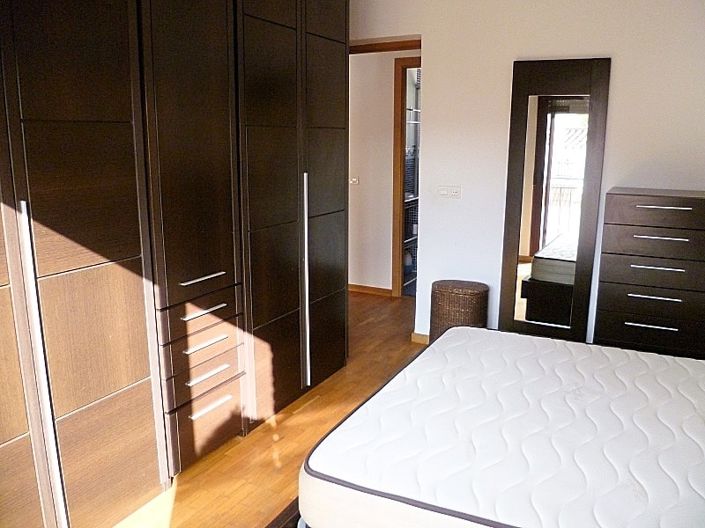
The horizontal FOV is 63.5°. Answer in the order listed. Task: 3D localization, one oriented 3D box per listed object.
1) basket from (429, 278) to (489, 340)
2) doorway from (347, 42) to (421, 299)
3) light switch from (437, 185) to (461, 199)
[{"bbox_3d":[0.702,0.396,3.779,0.370,0.515,0.330,7,14,27],"label":"basket"},{"bbox_3d":[0.191,-0.539,4.314,0.820,2.100,0.200,7,14,27],"label":"doorway"},{"bbox_3d":[0.659,-0.483,3.841,0.155,0.087,0.013,7,14,27],"label":"light switch"}]

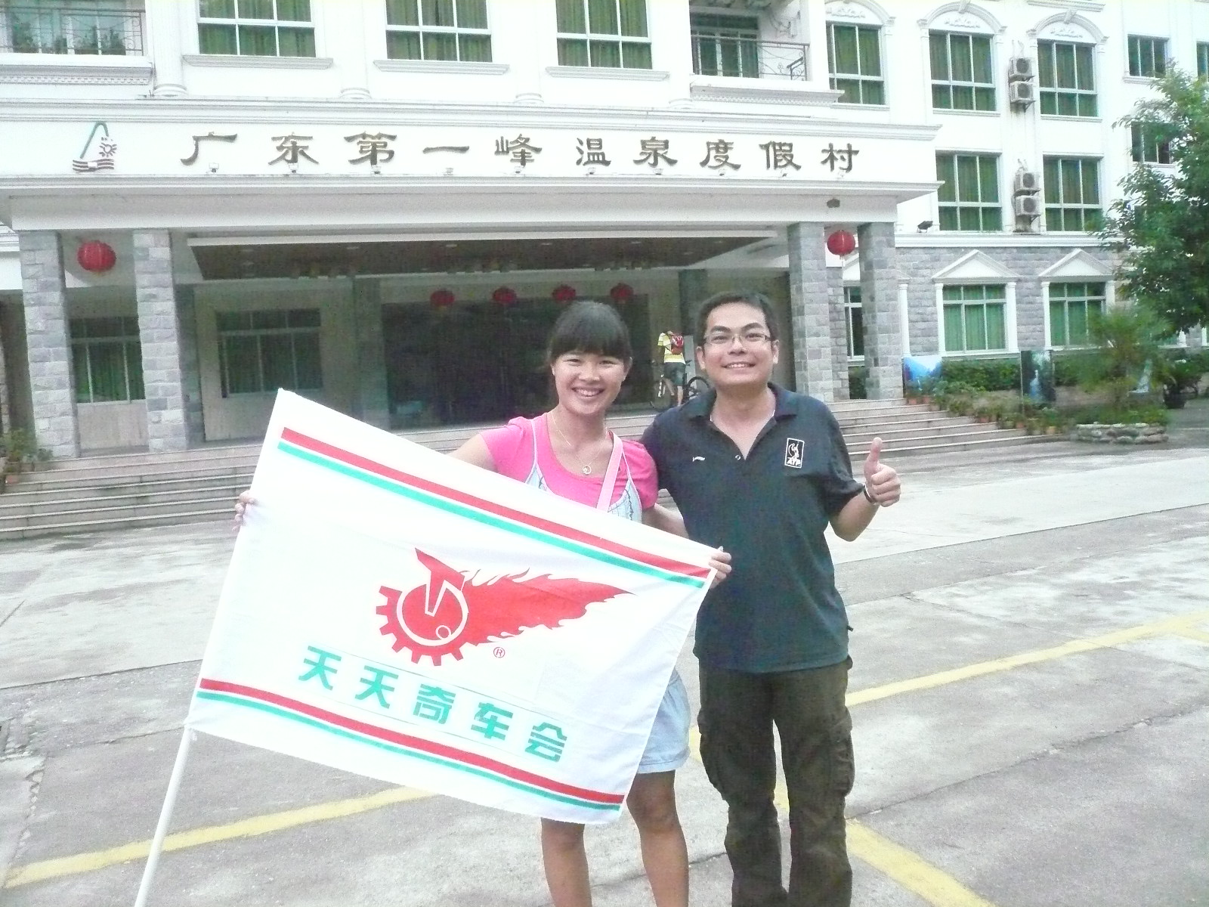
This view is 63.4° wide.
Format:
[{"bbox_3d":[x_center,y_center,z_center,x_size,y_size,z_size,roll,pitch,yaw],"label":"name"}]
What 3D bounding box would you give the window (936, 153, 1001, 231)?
[{"bbox_3d":[10.107,-7.251,27.065,2.203,2.215,0.150,-5,4,-19],"label":"window"}]

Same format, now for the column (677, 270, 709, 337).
[{"bbox_3d":[2.215,-2.887,24.134,0.541,3.500,0.448,-5,4,-19],"label":"column"}]

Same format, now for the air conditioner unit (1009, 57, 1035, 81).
[{"bbox_3d":[12.126,-11.192,28.483,0.697,0.491,0.300,-5,3,-19],"label":"air conditioner unit"}]

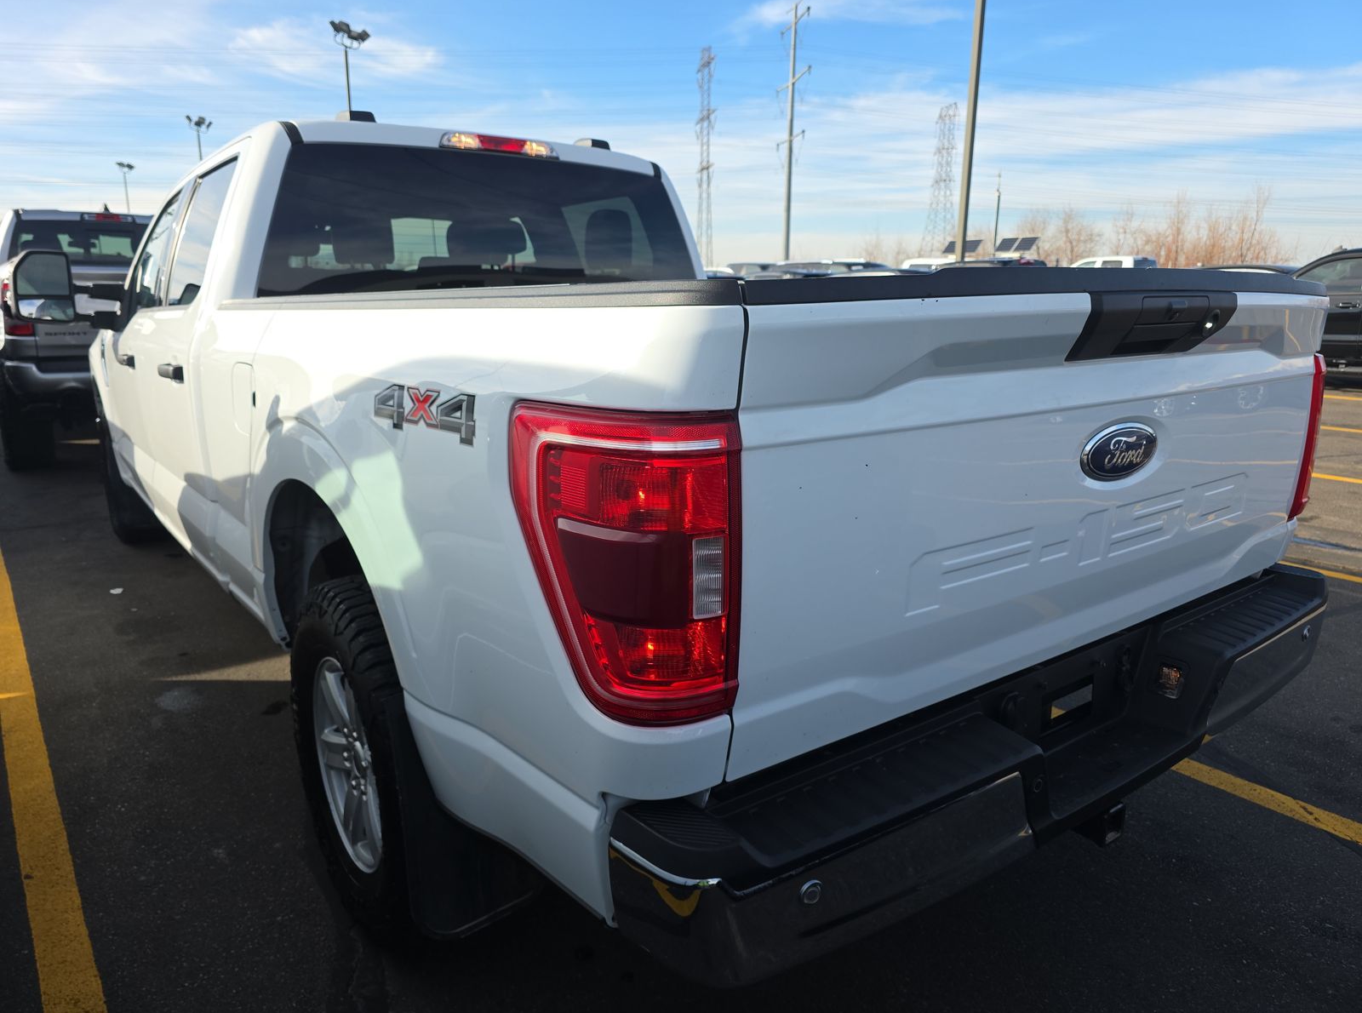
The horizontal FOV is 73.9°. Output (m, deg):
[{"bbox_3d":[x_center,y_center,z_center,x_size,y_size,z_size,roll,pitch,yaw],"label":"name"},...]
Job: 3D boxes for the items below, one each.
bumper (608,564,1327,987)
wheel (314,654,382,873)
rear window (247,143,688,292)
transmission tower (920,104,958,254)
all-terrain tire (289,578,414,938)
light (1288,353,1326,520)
[{"bbox_3d":[0.722,0.377,1.598,1.930,0.245,0.220,-9,17,-35],"label":"bumper"},{"bbox_3d":[-0.674,0.561,2.081,0.210,0.488,0.488,-9,17,-35],"label":"wheel"},{"bbox_3d":[-0.589,-0.942,3.106,1.650,0.490,0.140,-9,17,-35],"label":"rear window"},{"bbox_3d":[60.185,-71.056,209.951,9.000,42.000,9.000,4,14,15],"label":"transmission tower"},{"bbox_3d":[-0.676,0.562,2.079,0.280,0.810,0.810,-9,17,-35],"label":"all-terrain tire"},{"bbox_3d":[1.370,-0.181,2.111,0.175,0.370,0.250,-9,17,-35],"label":"light"}]

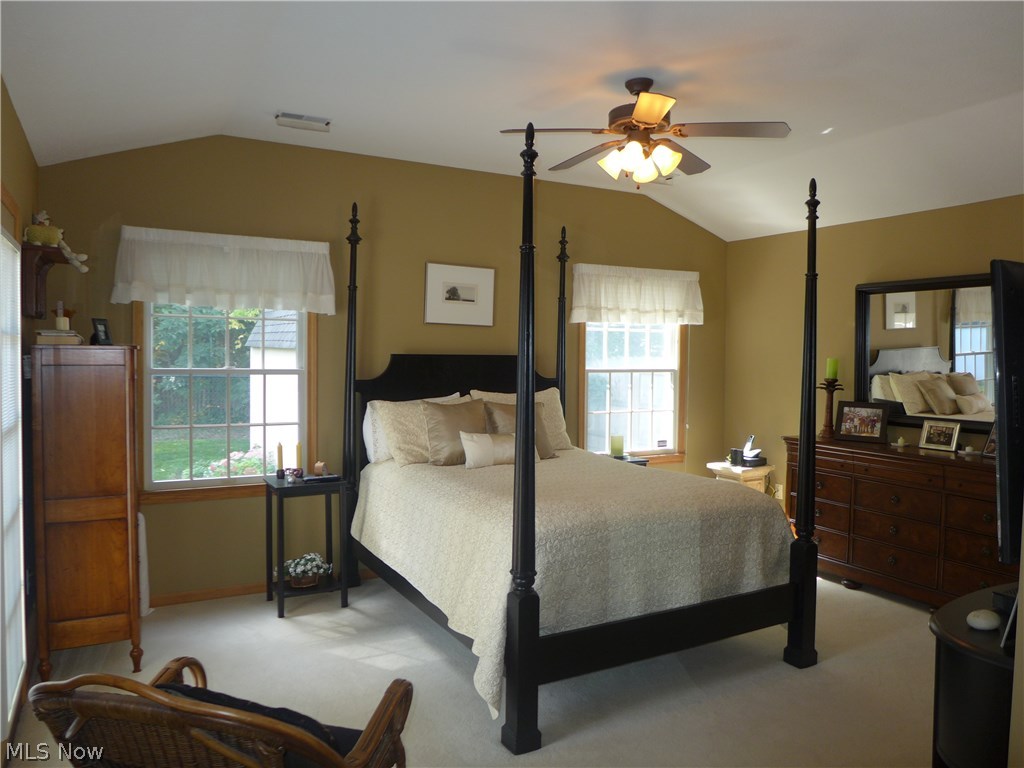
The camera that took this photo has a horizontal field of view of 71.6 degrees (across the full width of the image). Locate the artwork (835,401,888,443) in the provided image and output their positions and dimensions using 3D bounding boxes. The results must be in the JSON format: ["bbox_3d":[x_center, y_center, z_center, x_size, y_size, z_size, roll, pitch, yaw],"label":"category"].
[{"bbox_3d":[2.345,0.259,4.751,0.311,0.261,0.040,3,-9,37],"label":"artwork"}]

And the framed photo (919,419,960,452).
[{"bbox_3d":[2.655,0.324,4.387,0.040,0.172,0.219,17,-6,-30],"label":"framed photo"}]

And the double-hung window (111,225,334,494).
[{"bbox_3d":[-1.653,-0.128,4.171,1.160,1.470,0.130,-1,3,-28],"label":"double-hung window"}]

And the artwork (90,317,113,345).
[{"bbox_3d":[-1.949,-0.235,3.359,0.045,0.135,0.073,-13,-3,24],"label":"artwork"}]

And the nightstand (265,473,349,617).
[{"bbox_3d":[-1.193,0.930,4.150,0.411,0.730,0.321,-1,3,-28],"label":"nightstand"}]

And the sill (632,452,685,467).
[{"bbox_3d":[0.957,0.622,5.575,1.060,0.070,0.080,-1,3,-28],"label":"sill"}]

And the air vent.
[{"bbox_3d":[-1.134,-1.412,3.863,0.295,0.035,0.200,-1,3,-28],"label":"air vent"}]

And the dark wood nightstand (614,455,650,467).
[{"bbox_3d":[0.734,0.912,5.178,0.407,0.719,0.317,-1,3,-28],"label":"dark wood nightstand"}]

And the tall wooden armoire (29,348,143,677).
[{"bbox_3d":[-2.030,0.570,3.448,0.399,1.492,0.688,-1,3,-28],"label":"tall wooden armoire"}]

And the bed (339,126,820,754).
[{"bbox_3d":[0.221,0.140,3.935,1.685,2.362,2.190,-1,3,-30],"label":"bed"}]

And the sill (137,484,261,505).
[{"bbox_3d":[-1.652,0.643,4.203,1.040,0.068,0.080,-1,3,-28],"label":"sill"}]

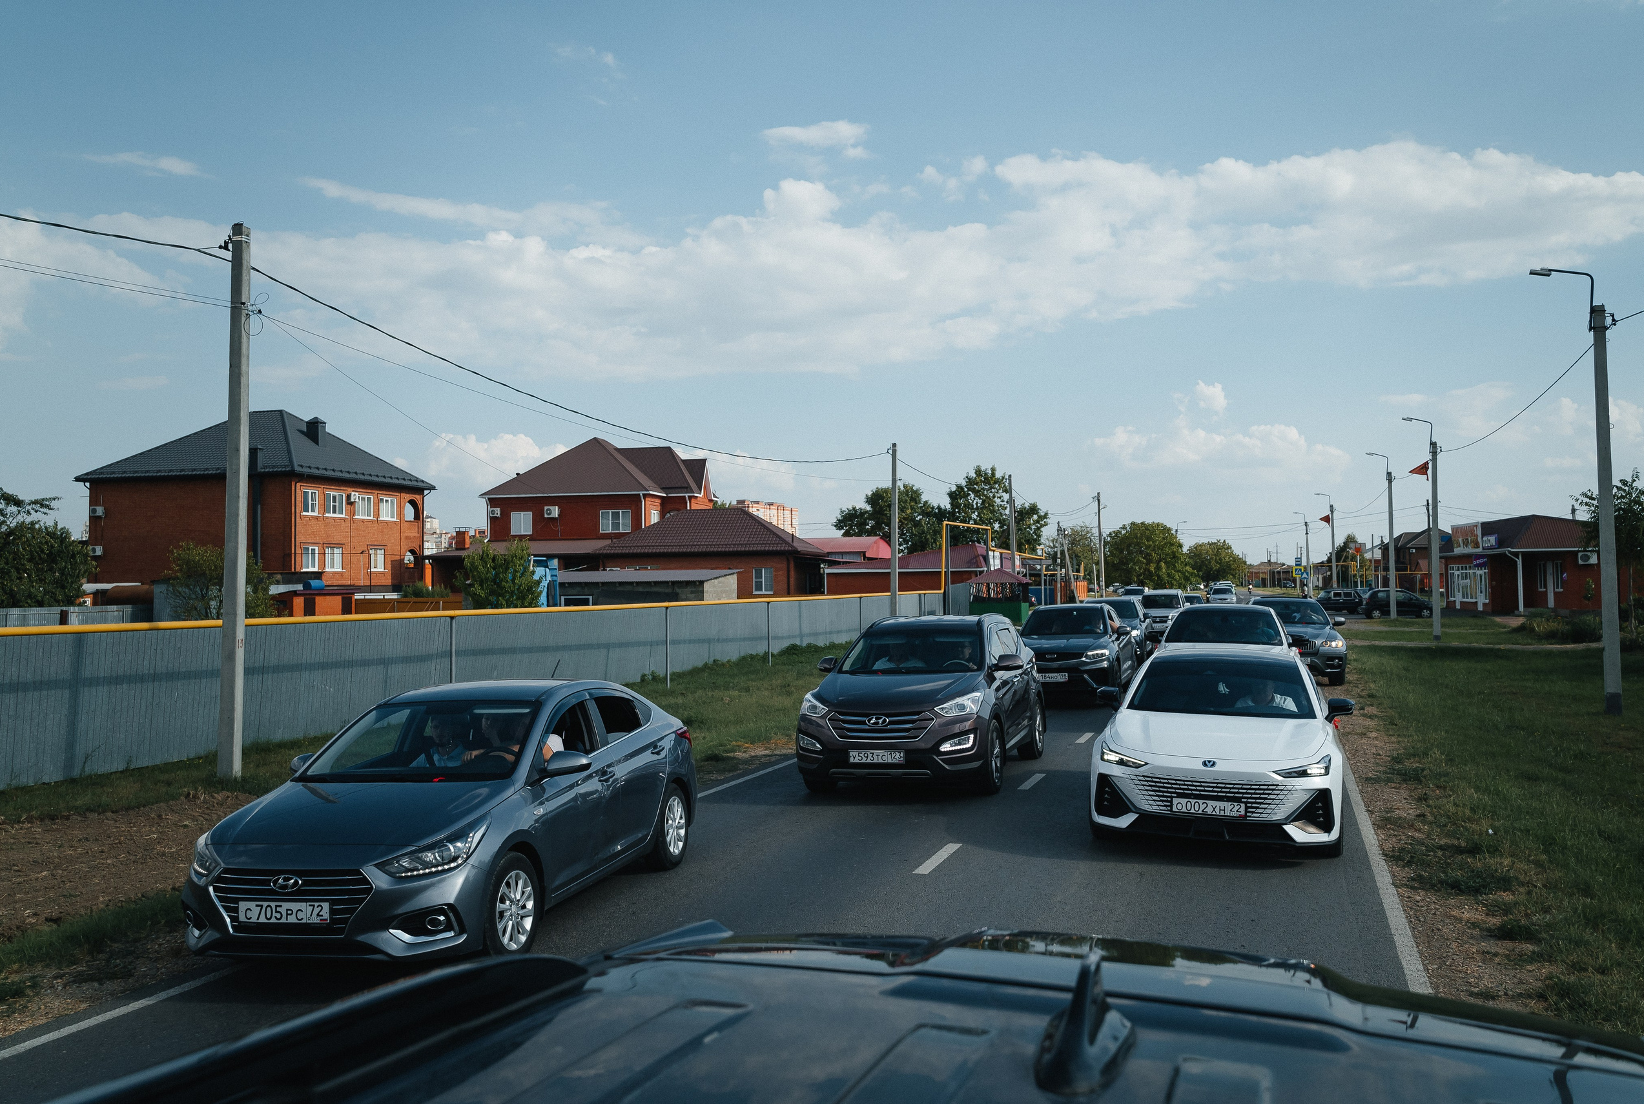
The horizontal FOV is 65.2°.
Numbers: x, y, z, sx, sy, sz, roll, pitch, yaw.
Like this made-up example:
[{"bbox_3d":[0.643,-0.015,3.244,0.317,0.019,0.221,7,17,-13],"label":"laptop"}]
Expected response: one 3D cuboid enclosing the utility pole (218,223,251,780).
[{"bbox_3d":[-7.361,-0.643,16.200,0.270,6.995,0.200,0,-1,19],"label":"utility pole"}]

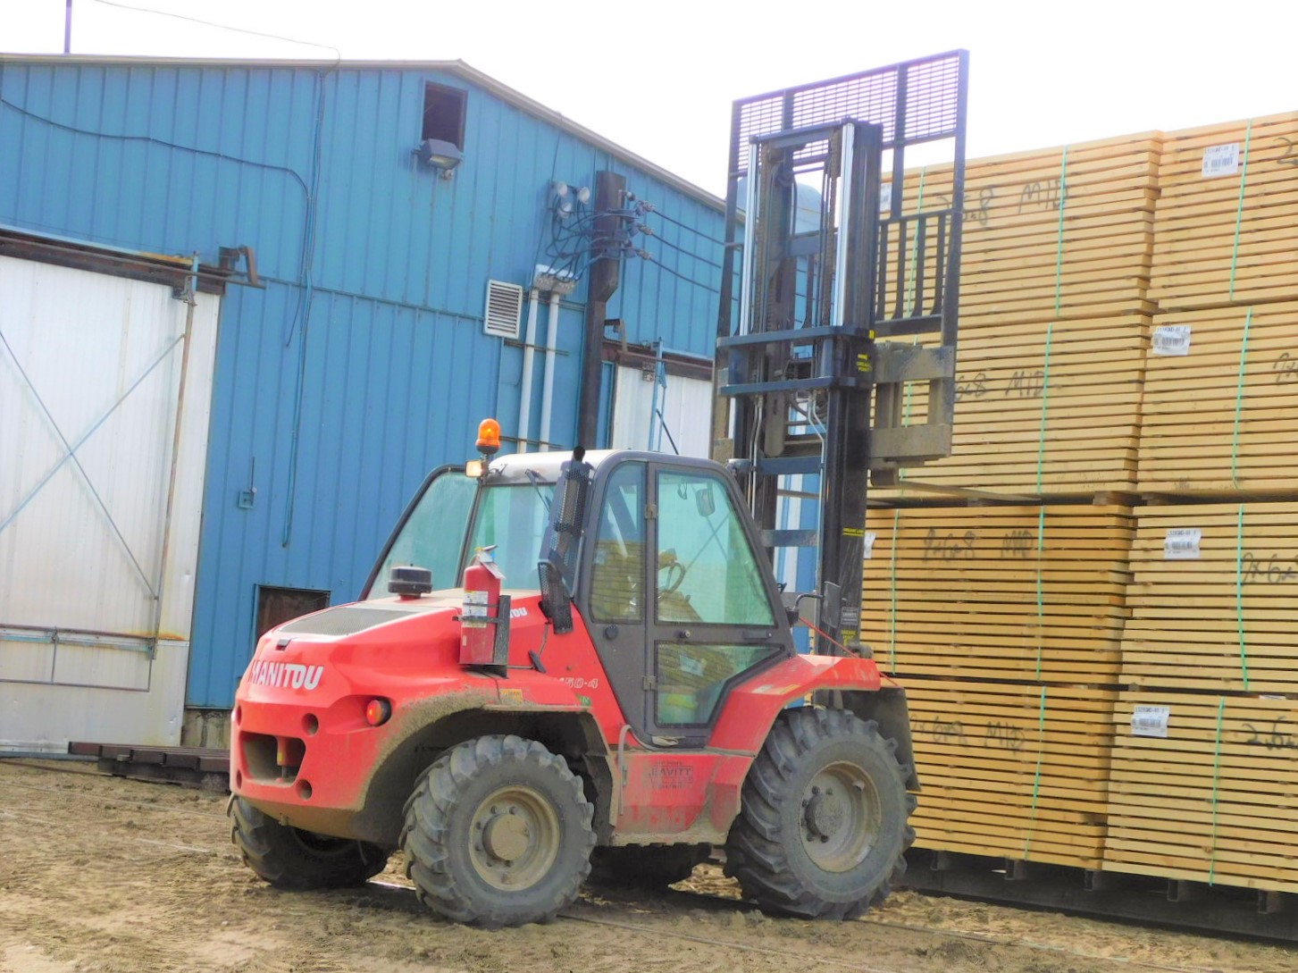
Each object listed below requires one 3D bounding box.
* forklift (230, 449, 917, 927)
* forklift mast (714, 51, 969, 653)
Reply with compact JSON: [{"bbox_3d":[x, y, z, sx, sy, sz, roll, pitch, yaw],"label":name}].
[{"bbox_3d":[-0.471,1.057,12.247,3.770,2.470,1.970,8,-7,-41],"label":"forklift"},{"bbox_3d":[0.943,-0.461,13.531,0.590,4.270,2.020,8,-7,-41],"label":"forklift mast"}]

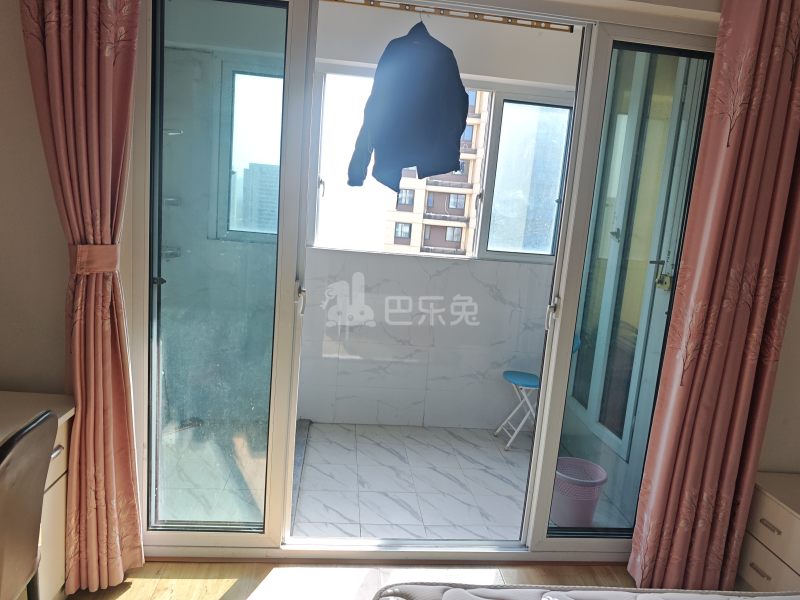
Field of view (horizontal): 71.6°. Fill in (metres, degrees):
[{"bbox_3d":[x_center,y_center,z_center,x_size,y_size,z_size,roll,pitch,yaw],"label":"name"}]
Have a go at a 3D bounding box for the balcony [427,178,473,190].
[{"bbox_3d":[4.341,-10.020,48.095,3.950,0.650,1.100,4,9,-6],"label":"balcony"}]

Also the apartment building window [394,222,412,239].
[{"bbox_3d":[0.312,-6.202,49.500,1.470,1.320,0.150,5,9,-3],"label":"apartment building window"}]

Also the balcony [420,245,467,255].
[{"bbox_3d":[3.881,-4.398,49.015,3.950,0.620,1.100,4,9,-6],"label":"balcony"}]

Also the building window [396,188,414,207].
[{"bbox_3d":[0.497,-8.779,47.527,1.480,1.320,0.150,4,9,-6],"label":"building window"}]

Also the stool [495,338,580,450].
[{"bbox_3d":[0.893,0.583,3.609,0.455,0.776,0.320,4,9,-6],"label":"stool"}]

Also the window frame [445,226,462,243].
[{"bbox_3d":[4.852,-5.892,49.753,1.460,1.300,0.150,4,9,-6],"label":"window frame"}]

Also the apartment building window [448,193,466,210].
[{"bbox_3d":[5.214,-8.932,50.300,1.470,1.420,0.150,5,9,-3],"label":"apartment building window"}]

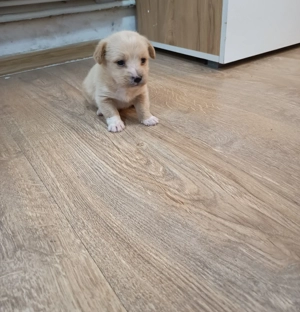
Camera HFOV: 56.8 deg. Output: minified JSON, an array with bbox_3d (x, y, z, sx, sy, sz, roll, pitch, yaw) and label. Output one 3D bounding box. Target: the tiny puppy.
[{"bbox_3d":[-0.057,-0.142,0.500,0.103,0.153,0.143,-16,34,-18],"label":"tiny puppy"}]

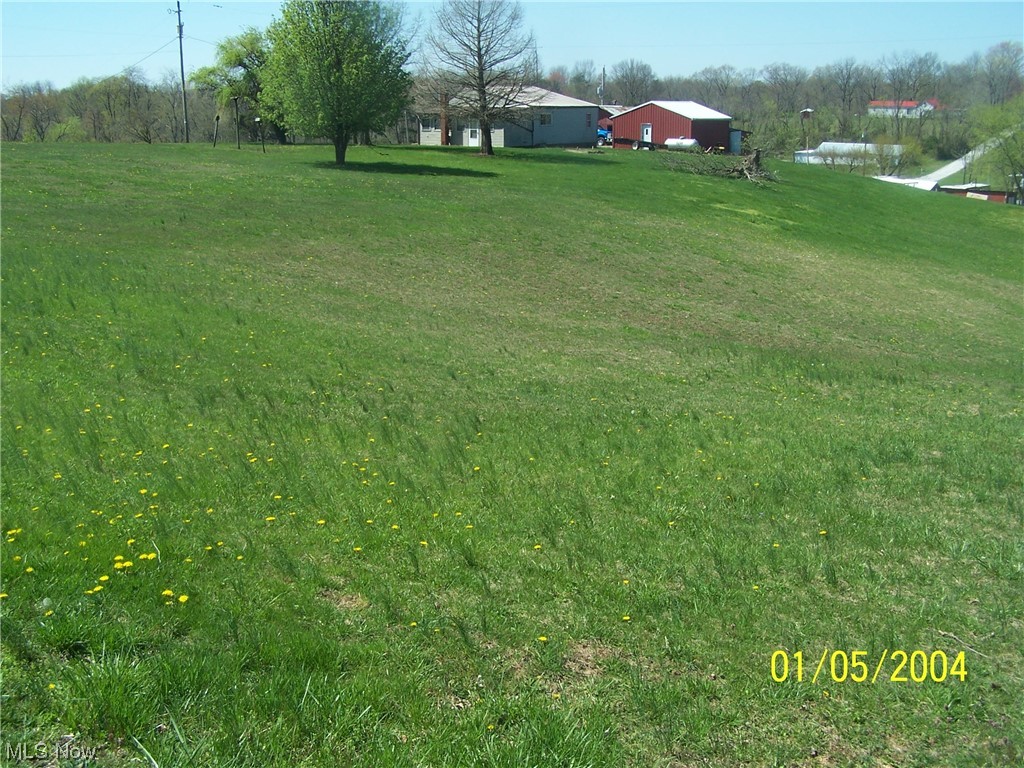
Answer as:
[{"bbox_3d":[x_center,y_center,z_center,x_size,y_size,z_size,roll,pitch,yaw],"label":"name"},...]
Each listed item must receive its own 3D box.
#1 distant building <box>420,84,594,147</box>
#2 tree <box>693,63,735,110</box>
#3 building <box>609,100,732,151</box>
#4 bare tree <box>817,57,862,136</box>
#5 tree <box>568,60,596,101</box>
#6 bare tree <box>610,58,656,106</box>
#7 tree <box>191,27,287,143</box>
[{"bbox_3d":[-0.151,-21.683,90.914,8.966,4.599,11.964,11,17,39],"label":"distant building"},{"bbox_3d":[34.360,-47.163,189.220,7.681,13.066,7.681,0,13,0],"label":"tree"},{"bbox_3d":[13.813,-22.277,96.925,7.709,4.037,7.945,9,16,33],"label":"building"},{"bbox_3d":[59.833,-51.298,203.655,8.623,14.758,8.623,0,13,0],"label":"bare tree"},{"bbox_3d":[11.040,-43.826,174.595,4.621,12.353,4.621,0,13,0],"label":"tree"},{"bbox_3d":[20.166,-46.413,184.259,7.639,13.352,7.639,0,13,0],"label":"bare tree"},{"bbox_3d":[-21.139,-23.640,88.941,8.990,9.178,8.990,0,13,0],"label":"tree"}]

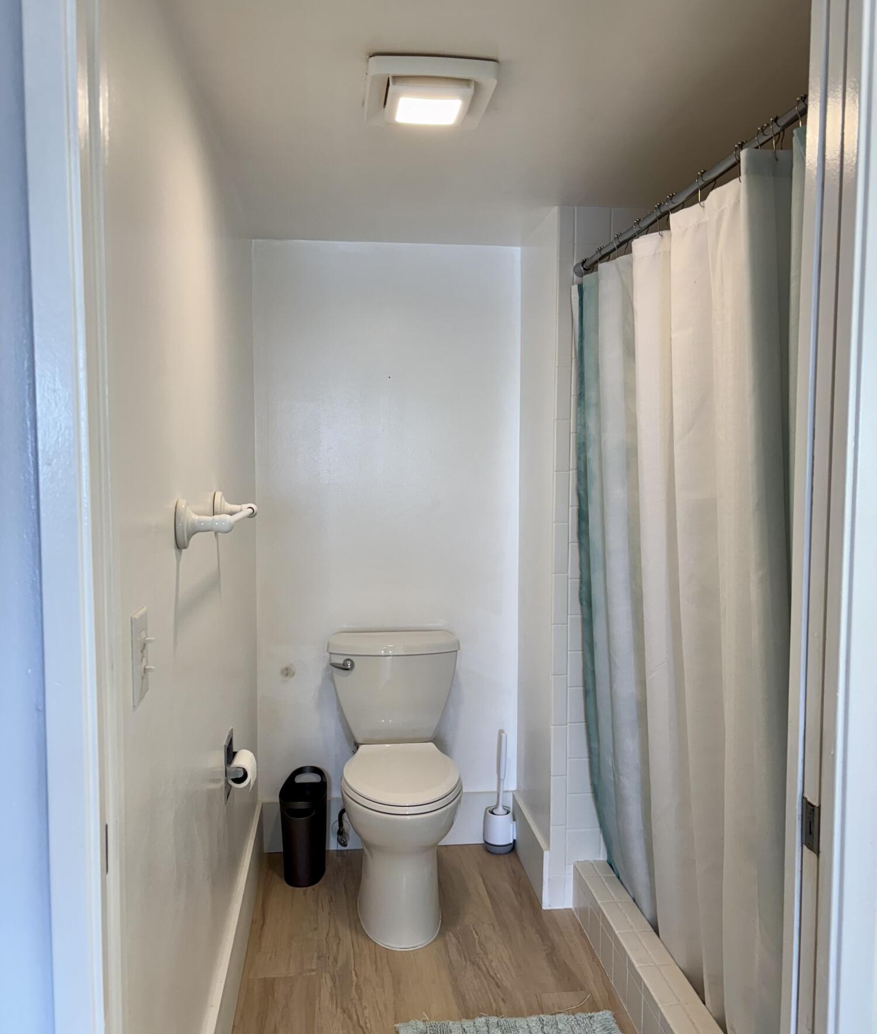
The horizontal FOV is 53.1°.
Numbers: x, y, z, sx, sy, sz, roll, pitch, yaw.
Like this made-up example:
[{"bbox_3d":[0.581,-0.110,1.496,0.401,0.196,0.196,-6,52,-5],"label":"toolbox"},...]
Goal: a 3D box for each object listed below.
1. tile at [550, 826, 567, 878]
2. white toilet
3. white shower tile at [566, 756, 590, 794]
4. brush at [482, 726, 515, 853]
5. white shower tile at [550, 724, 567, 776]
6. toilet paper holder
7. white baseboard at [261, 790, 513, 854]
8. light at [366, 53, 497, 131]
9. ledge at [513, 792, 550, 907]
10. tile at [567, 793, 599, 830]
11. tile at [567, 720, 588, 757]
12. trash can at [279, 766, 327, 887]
[{"bbox_3d":[0.363,1.021,2.690,0.050,0.152,0.010,0,4,-7],"label":"tile"},{"bbox_3d":[-0.123,0.807,2.740,0.430,0.780,0.690,0,4,-6],"label":"white toilet"},{"bbox_3d":[0.446,0.788,2.684,0.108,0.108,0.010,0,4,-7],"label":"white shower tile"},{"bbox_3d":[0.214,0.964,3.086,0.106,0.416,0.102,0,4,-7],"label":"brush"},{"bbox_3d":[0.365,0.708,2.668,0.052,0.152,0.010,0,4,-7],"label":"white shower tile"},{"bbox_3d":[-0.497,0.622,2.194,0.064,0.150,0.145,0,4,-7],"label":"toilet paper holder"},{"bbox_3d":[-0.171,1.080,3.110,0.882,0.184,0.017,0,4,-7],"label":"white baseboard"},{"bbox_3d":[-0.022,-0.812,1.712,0.234,0.046,0.246,0,4,-7],"label":"light"},{"bbox_3d":[0.303,1.092,2.921,0.021,0.186,0.475,0,4,-7],"label":"ledge"},{"bbox_3d":[0.446,0.898,2.692,0.108,0.108,0.010,0,4,-7],"label":"tile"},{"bbox_3d":[0.447,0.679,2.676,0.108,0.108,0.010,0,4,-7],"label":"tile"},{"bbox_3d":[-0.444,1.034,2.920,0.140,0.302,0.275,0,4,-3],"label":"trash can"}]

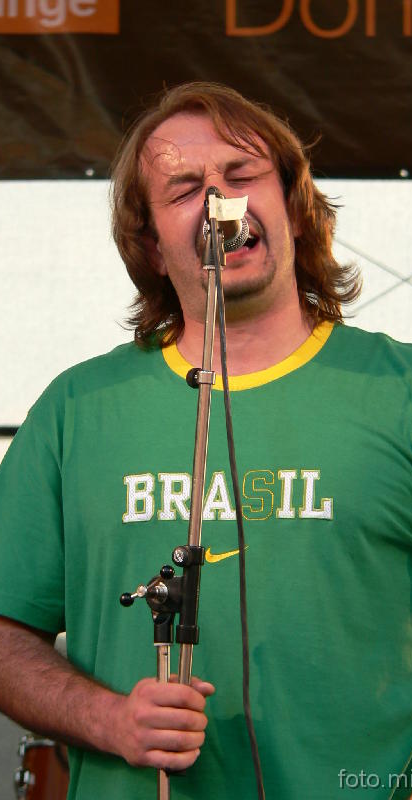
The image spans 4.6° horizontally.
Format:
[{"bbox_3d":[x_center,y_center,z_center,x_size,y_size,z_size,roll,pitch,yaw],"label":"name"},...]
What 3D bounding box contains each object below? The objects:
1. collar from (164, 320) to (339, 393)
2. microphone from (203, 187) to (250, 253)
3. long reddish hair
[{"bbox_3d":[0.049,-0.048,5.950,0.198,0.105,0.165,0,-10,0],"label":"collar"},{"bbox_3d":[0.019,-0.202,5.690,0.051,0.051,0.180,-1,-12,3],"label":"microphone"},{"bbox_3d":[0.029,-0.213,5.950,0.270,0.295,0.240,-9,-13,0],"label":"long reddish hair"}]

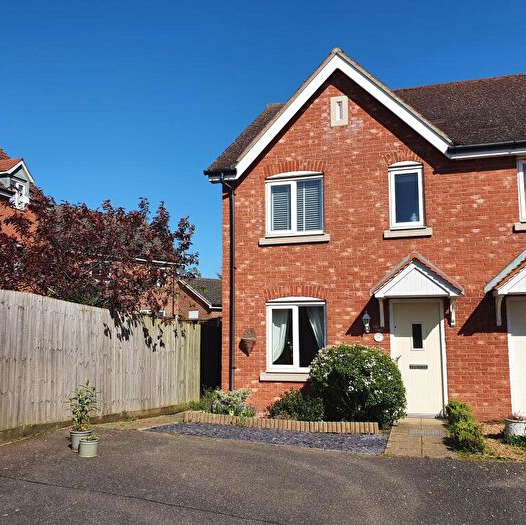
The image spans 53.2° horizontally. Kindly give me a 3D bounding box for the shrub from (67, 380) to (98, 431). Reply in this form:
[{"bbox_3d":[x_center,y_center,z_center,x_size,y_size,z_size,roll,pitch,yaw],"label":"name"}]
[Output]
[{"bbox_3d":[-2.340,1.852,6.862,0.380,0.630,0.380,-2,-7,17],"label":"shrub"}]

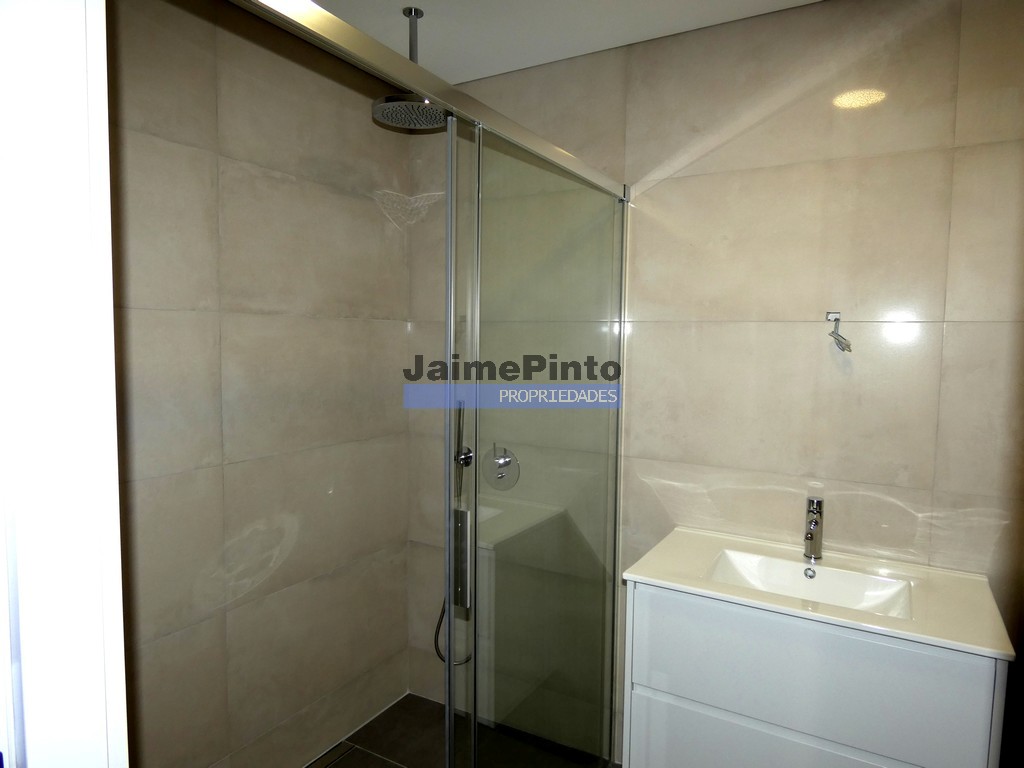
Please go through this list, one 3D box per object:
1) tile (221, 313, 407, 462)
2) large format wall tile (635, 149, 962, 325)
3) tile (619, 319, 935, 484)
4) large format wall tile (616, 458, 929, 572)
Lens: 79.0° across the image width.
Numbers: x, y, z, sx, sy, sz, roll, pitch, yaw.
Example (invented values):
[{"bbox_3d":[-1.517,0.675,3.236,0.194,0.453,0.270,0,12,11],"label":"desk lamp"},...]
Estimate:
[{"bbox_3d":[-0.639,-0.006,2.190,0.010,0.450,0.850,3,5,30],"label":"tile"},{"bbox_3d":[0.753,-0.410,1.841,0.895,0.450,0.010,3,4,30],"label":"large format wall tile"},{"bbox_3d":[0.746,0.039,1.871,0.895,0.450,0.010,3,4,30],"label":"tile"},{"bbox_3d":[0.740,0.488,1.901,0.895,0.450,0.010,3,4,30],"label":"large format wall tile"}]

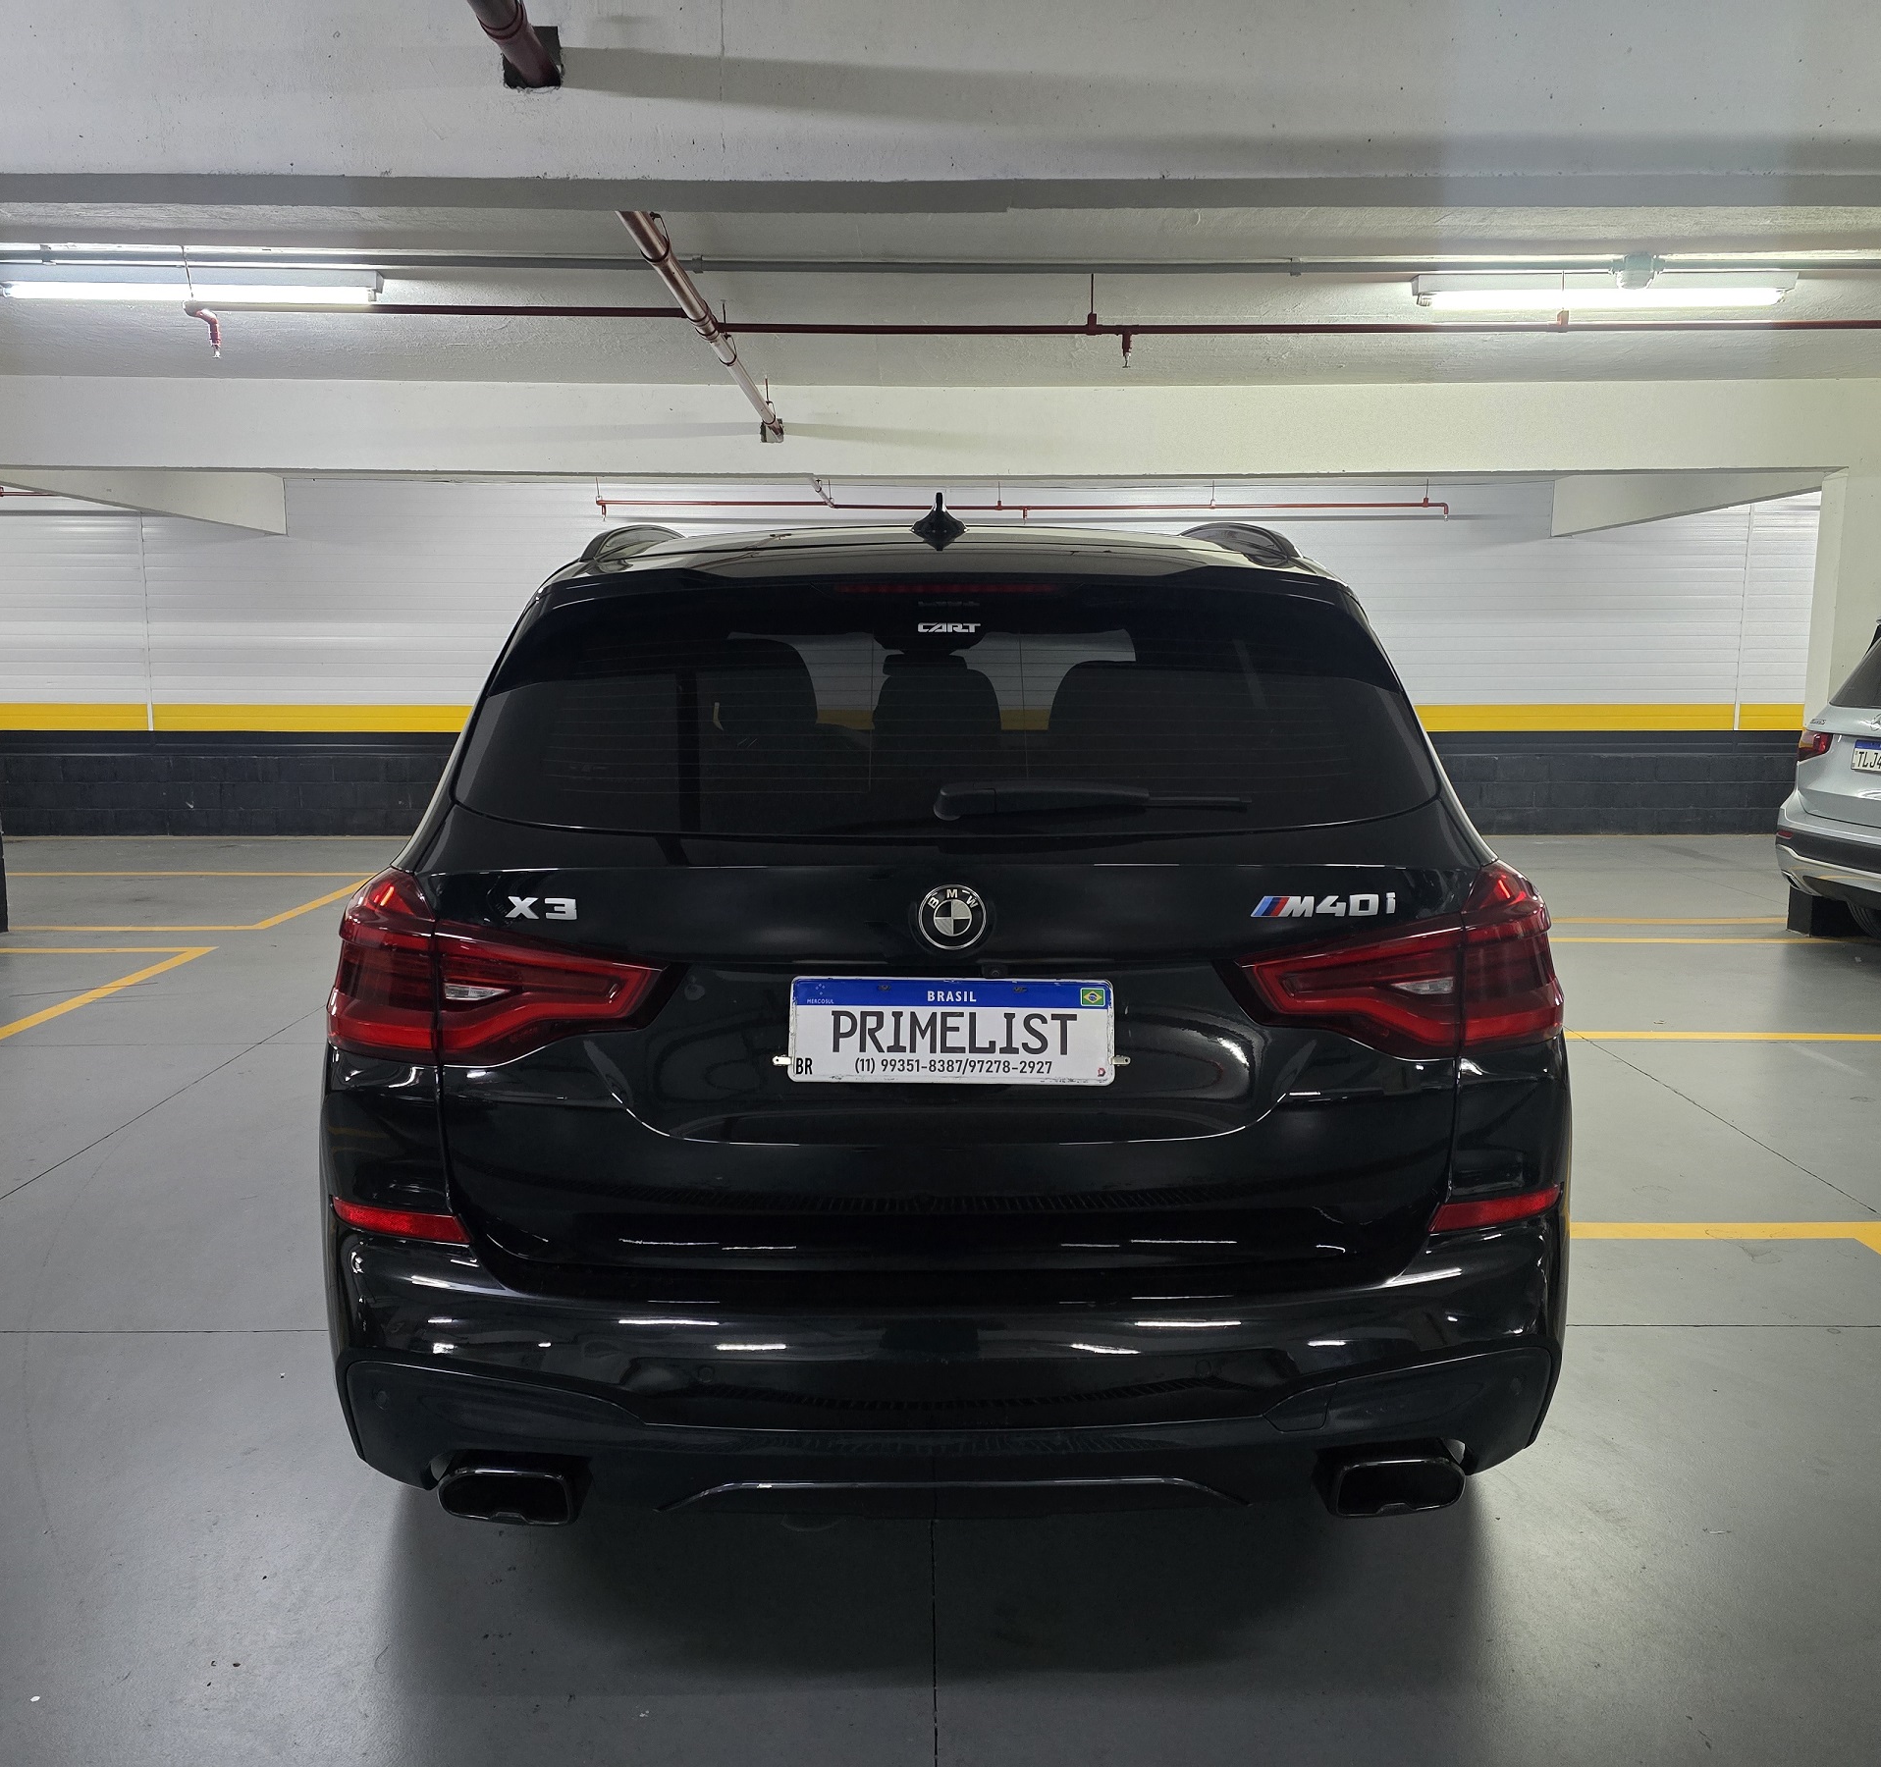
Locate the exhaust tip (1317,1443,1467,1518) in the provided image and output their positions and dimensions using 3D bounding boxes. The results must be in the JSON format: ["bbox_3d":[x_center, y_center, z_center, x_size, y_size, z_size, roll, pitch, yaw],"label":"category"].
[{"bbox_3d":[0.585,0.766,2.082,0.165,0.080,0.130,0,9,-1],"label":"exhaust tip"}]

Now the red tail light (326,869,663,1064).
[{"bbox_3d":[-0.594,0.115,2.053,0.500,0.240,0.290,0,9,-1],"label":"red tail light"}]

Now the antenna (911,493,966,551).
[{"bbox_3d":[-0.002,-0.584,2.500,0.080,0.075,0.170,0,9,-1],"label":"antenna"}]

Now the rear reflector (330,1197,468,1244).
[{"bbox_3d":[-0.677,0.421,2.016,0.210,0.048,0.075,2,9,12],"label":"rear reflector"}]

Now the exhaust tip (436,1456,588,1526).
[{"bbox_3d":[-0.559,0.770,2.056,0.165,0.080,0.130,0,9,-1],"label":"exhaust tip"}]

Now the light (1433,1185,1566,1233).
[{"bbox_3d":[0.702,0.417,2.047,0.210,0.048,0.075,-2,9,-14],"label":"light"}]

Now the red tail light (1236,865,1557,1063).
[{"bbox_3d":[0.615,0.111,2.080,0.500,0.240,0.290,0,9,-1],"label":"red tail light"}]

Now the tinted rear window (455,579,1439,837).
[{"bbox_3d":[0.006,-0.234,2.192,1.310,0.450,0.100,0,-31,-1],"label":"tinted rear window"}]

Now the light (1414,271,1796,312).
[{"bbox_3d":[2.193,-1.950,5.160,1.260,0.095,0.080,0,9,0],"label":"light"}]

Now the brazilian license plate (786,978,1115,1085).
[{"bbox_3d":[0.014,0.183,1.930,0.400,0.130,0.015,1,-5,-1],"label":"brazilian license plate"}]

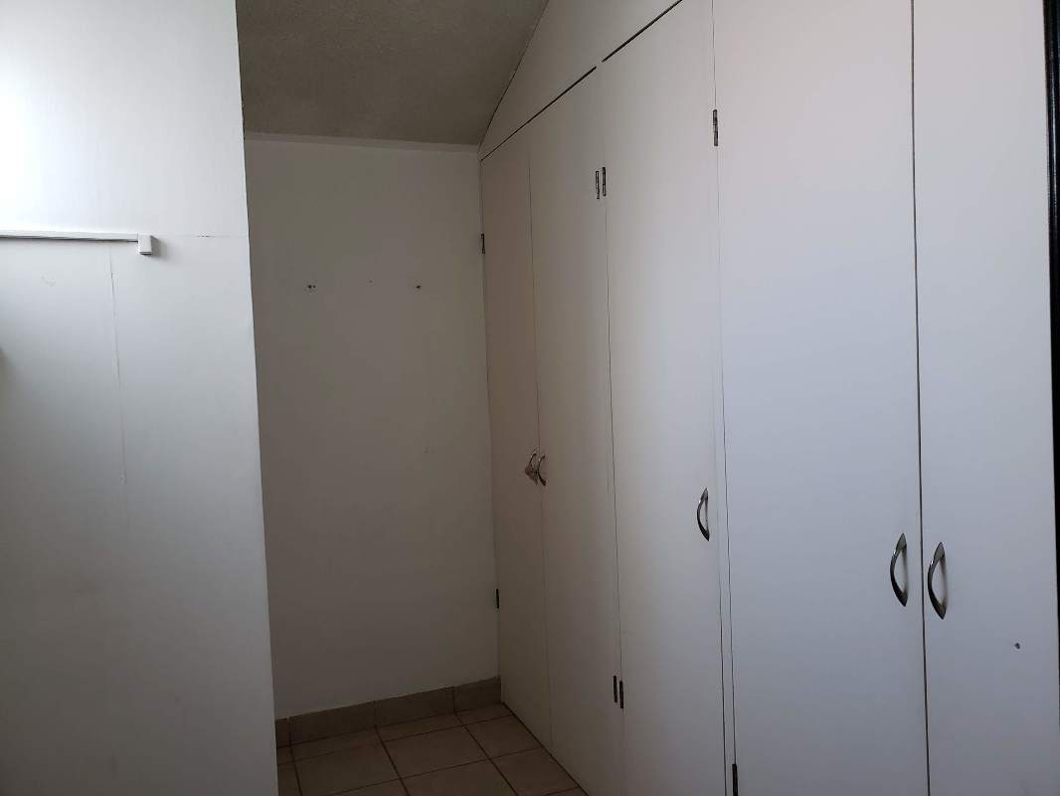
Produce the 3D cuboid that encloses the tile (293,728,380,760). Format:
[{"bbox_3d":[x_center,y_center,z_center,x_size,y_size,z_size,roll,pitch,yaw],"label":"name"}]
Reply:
[{"bbox_3d":[-0.755,1.347,3.100,0.326,0.012,0.125,-3,2,-22],"label":"tile"}]

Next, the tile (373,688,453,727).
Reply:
[{"bbox_3d":[-0.478,1.273,3.288,0.326,0.108,0.012,-3,2,-22],"label":"tile"}]

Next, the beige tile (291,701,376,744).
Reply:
[{"bbox_3d":[-0.784,1.287,3.164,0.326,0.108,0.012,-3,2,-22],"label":"beige tile"}]

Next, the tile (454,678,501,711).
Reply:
[{"bbox_3d":[-0.229,1.261,3.389,0.205,0.108,0.012,-3,2,-22],"label":"tile"}]

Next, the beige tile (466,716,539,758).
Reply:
[{"bbox_3d":[-0.114,1.324,3.113,0.205,0.012,0.326,-3,2,-22],"label":"beige tile"}]

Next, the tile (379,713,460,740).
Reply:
[{"bbox_3d":[-0.450,1.333,3.224,0.326,0.012,0.125,-3,2,-22],"label":"tile"}]

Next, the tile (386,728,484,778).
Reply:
[{"bbox_3d":[-0.363,1.335,3.011,0.326,0.012,0.326,-3,2,-22],"label":"tile"}]

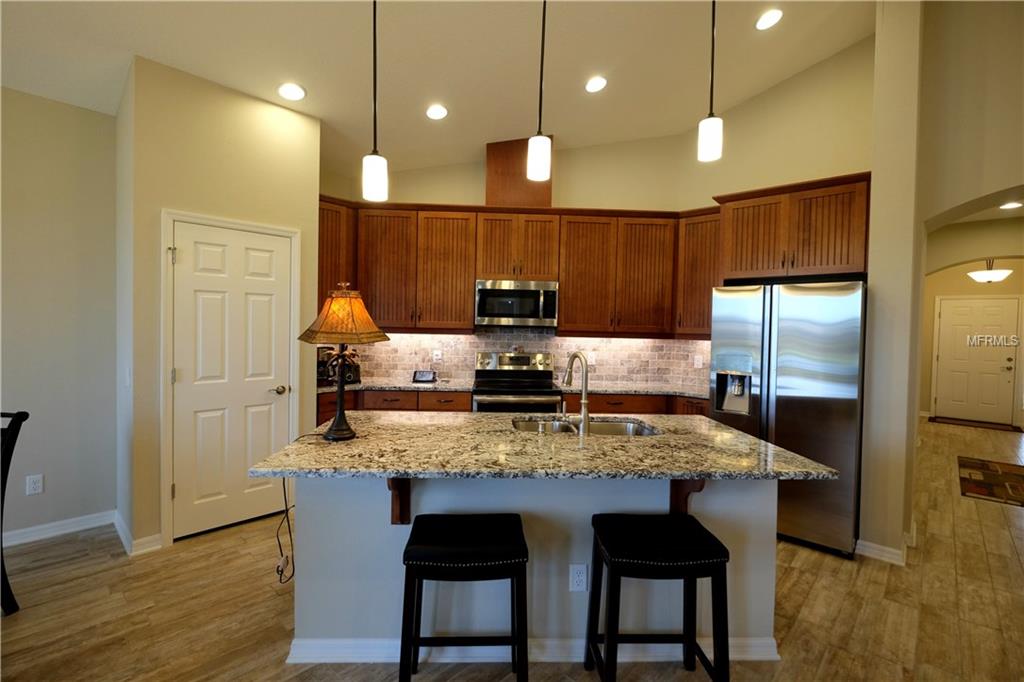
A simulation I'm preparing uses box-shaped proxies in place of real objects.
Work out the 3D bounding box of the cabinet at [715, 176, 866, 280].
[{"bbox_3d":[2.226,-0.821,3.613,0.970,0.675,0.630,3,2,43],"label":"cabinet"}]

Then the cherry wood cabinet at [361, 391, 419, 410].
[{"bbox_3d":[-1.056,0.846,4.185,0.480,0.880,0.600,1,1,-2],"label":"cherry wood cabinet"}]

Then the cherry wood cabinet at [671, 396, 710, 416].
[{"bbox_3d":[1.721,0.879,4.085,0.380,0.870,0.610,3,2,43],"label":"cherry wood cabinet"}]

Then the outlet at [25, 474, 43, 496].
[{"bbox_3d":[-3.039,0.917,2.896,0.010,0.118,0.073,2,2,43],"label":"outlet"}]

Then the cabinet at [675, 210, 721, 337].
[{"bbox_3d":[1.814,-0.603,4.194,0.470,1.140,0.335,3,2,43],"label":"cabinet"}]

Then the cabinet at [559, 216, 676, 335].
[{"bbox_3d":[0.970,-0.614,4.390,1.085,1.100,0.335,1,2,-2],"label":"cabinet"}]

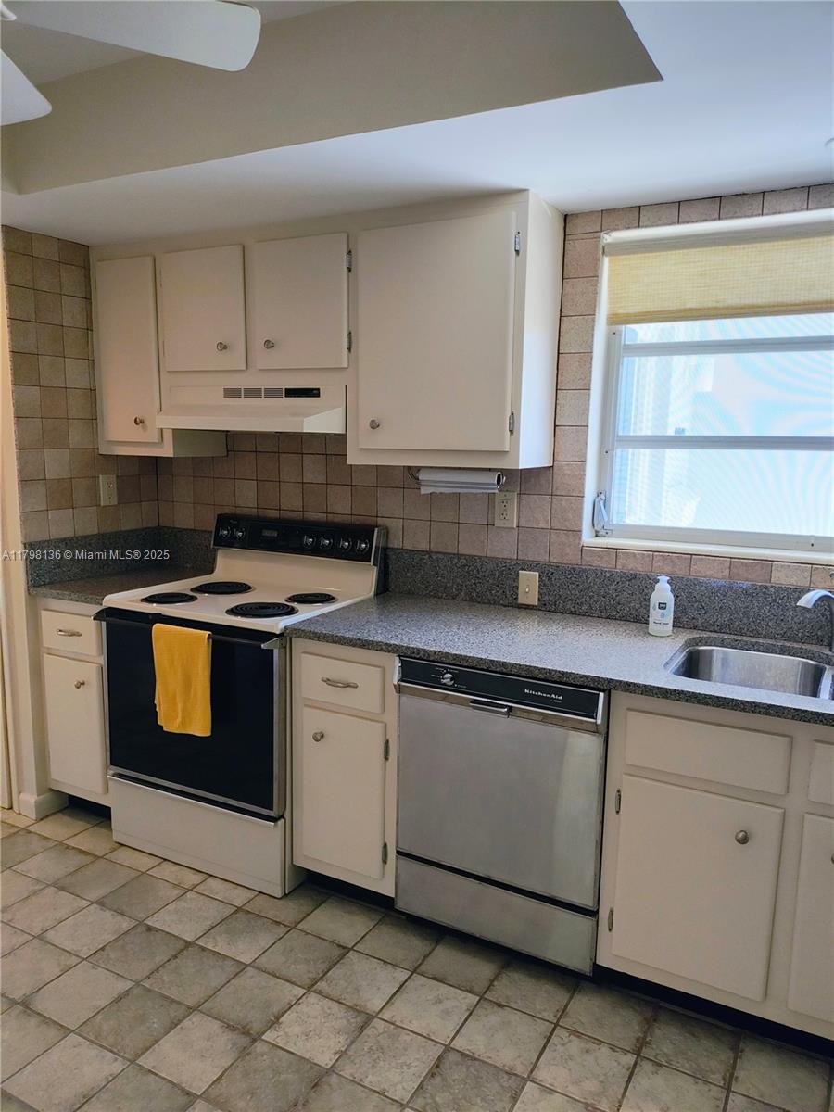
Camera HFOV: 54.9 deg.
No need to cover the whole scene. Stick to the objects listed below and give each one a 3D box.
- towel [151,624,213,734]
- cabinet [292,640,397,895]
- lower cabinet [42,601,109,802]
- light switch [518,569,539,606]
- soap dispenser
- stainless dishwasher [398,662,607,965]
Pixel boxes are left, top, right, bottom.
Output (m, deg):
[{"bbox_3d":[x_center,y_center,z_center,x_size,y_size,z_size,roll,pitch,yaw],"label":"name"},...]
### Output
[{"bbox_3d":[-0.738,0.390,2.554,0.252,0.330,0.052,5,9,28],"label":"towel"},{"bbox_3d":[-0.082,0.596,2.692,0.373,0.747,0.638,5,9,28],"label":"cabinet"},{"bbox_3d":[-1.109,0.499,3.233,0.417,0.747,0.638,5,9,28],"label":"lower cabinet"},{"bbox_3d":[0.385,0.113,2.771,0.070,0.114,0.012,5,9,28],"label":"light switch"},{"bbox_3d":[0.755,0.149,2.468,0.074,0.178,0.070,4,8,20],"label":"soap dispenser"},{"bbox_3d":[0.339,0.658,2.446,0.598,0.778,0.625,5,9,28],"label":"stainless dishwasher"}]

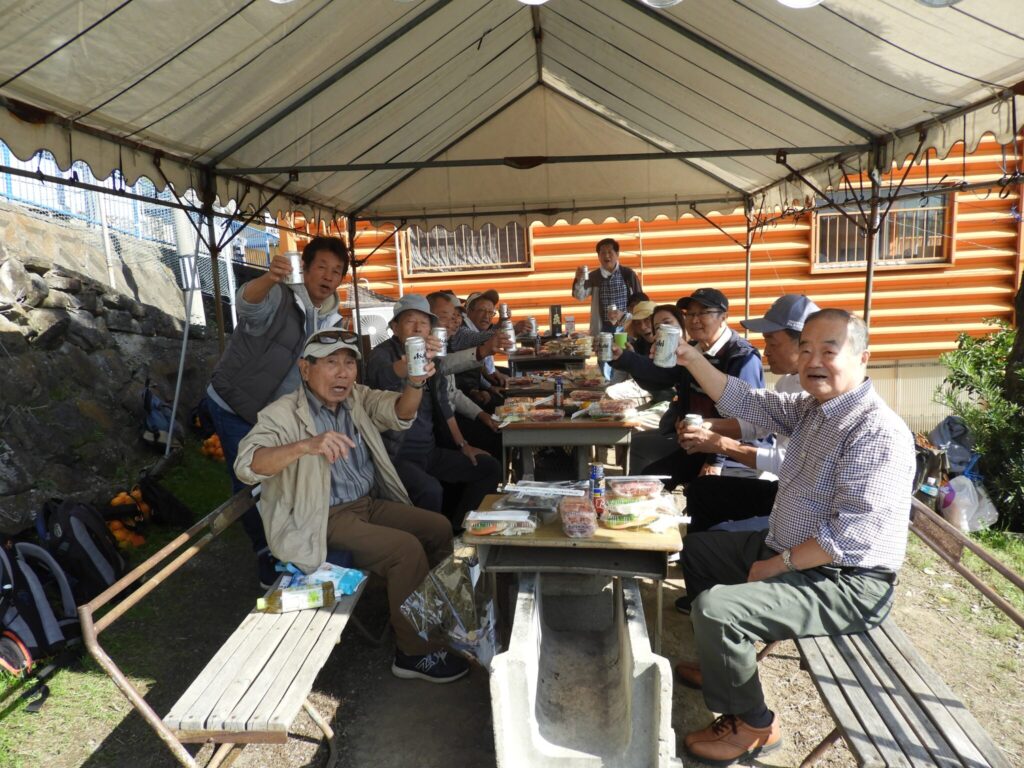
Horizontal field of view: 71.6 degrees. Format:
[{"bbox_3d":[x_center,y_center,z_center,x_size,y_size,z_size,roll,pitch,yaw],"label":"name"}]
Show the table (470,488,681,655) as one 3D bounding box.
[{"bbox_3d":[0.217,0.755,2.222,0.600,0.720,0.400,-1,10,11],"label":"table"}]

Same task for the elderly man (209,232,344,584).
[{"bbox_3d":[-1.040,0.157,3.140,0.590,1.610,0.590,6,12,43],"label":"elderly man"}]

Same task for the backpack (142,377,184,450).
[{"bbox_3d":[-2.609,0.228,5.300,0.200,0.480,0.270,7,13,44],"label":"backpack"}]

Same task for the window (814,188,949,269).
[{"bbox_3d":[4.291,-1.784,8.200,1.660,0.960,0.150,-2,9,4],"label":"window"}]

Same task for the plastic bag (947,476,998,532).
[{"bbox_3d":[2.330,0.611,3.600,0.240,0.260,0.200,1,10,22],"label":"plastic bag"}]

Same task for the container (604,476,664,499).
[{"bbox_3d":[0.373,0.312,2.130,0.180,0.050,0.120,-2,9,3],"label":"container"}]

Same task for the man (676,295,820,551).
[{"bbox_3d":[0.960,0.344,2.620,0.750,1.300,0.580,-1,9,7],"label":"man"}]

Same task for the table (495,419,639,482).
[{"bbox_3d":[0.299,0.495,3.389,0.620,0.770,0.420,-1,10,7],"label":"table"}]

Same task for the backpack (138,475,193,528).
[{"bbox_3d":[-1.928,0.654,3.950,0.290,0.310,0.270,-9,11,-37],"label":"backpack"}]

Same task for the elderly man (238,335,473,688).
[{"bbox_3d":[-0.528,0.451,2.507,0.622,1.288,0.622,6,13,41],"label":"elderly man"}]

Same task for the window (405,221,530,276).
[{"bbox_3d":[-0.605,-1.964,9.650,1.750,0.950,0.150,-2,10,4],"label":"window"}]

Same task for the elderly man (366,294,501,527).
[{"bbox_3d":[-0.400,0.238,3.400,0.740,1.320,0.580,4,10,34],"label":"elderly man"}]

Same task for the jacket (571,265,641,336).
[{"bbox_3d":[0.738,-0.635,5.600,0.560,0.630,0.400,-1,9,6],"label":"jacket"}]

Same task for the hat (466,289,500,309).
[{"bbox_3d":[-0.193,-0.578,4.800,0.260,0.140,0.180,4,11,36],"label":"hat"}]

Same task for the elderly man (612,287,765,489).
[{"bbox_3d":[0.834,0.241,3.245,0.660,1.330,0.580,-6,10,-20],"label":"elderly man"}]

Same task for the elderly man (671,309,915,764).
[{"bbox_3d":[0.806,0.440,2.157,0.731,1.313,0.568,-5,10,-17],"label":"elderly man"}]

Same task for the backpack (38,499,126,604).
[{"bbox_3d":[-1.984,0.778,3.280,0.310,0.460,0.250,-10,12,-36],"label":"backpack"}]

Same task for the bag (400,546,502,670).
[{"bbox_3d":[-0.194,0.689,2.200,0.290,0.360,0.200,-1,9,6],"label":"bag"}]

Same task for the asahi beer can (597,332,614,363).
[{"bbox_3d":[0.448,-0.178,3.380,0.066,0.122,0.066,-2,10,0],"label":"asahi beer can"}]

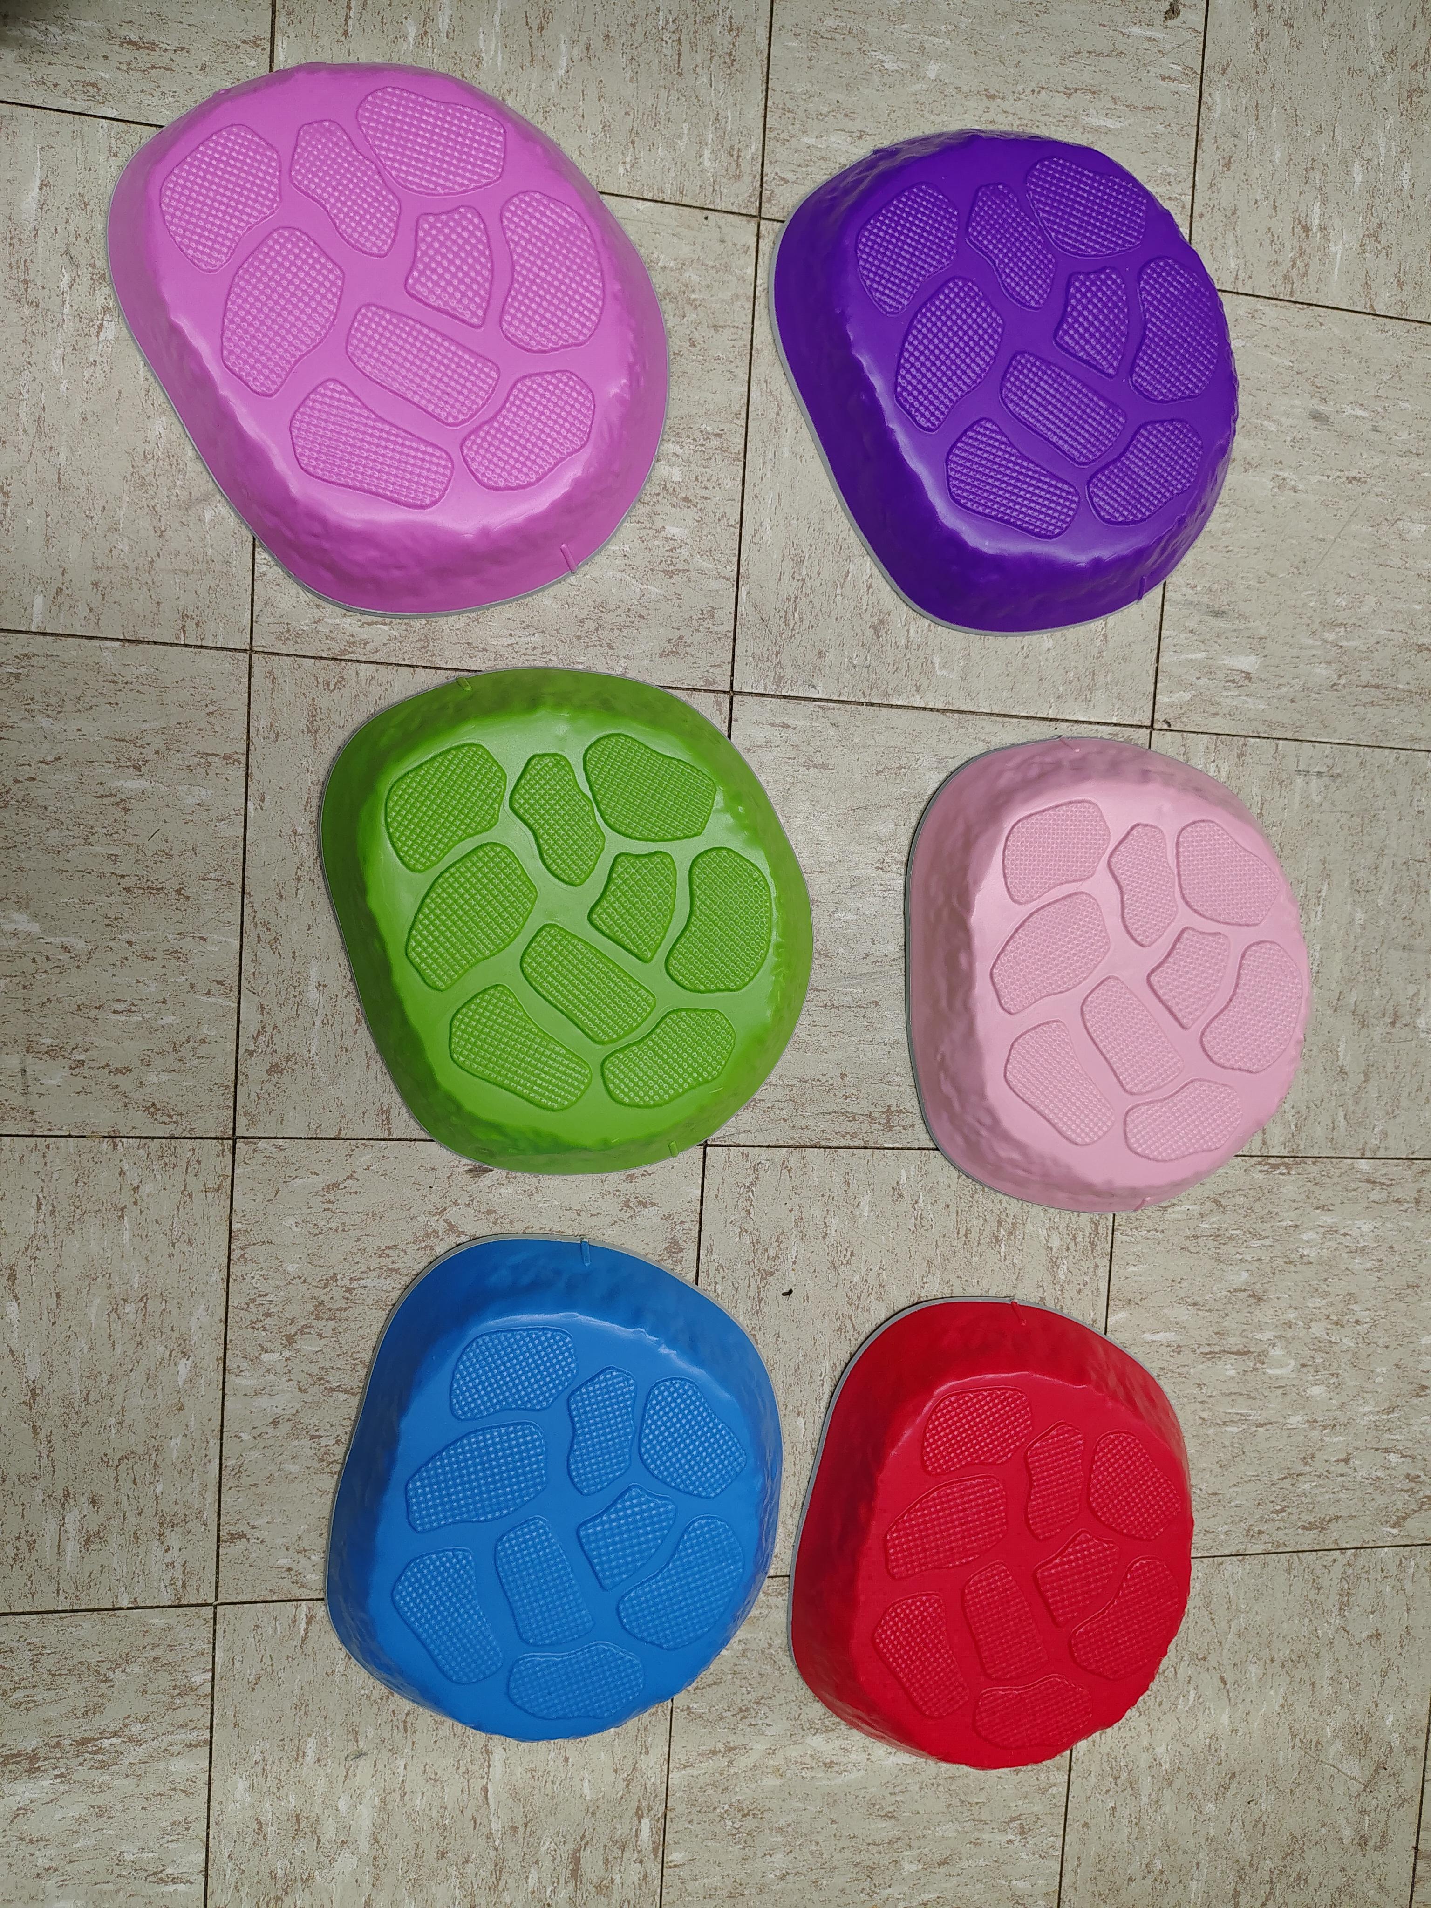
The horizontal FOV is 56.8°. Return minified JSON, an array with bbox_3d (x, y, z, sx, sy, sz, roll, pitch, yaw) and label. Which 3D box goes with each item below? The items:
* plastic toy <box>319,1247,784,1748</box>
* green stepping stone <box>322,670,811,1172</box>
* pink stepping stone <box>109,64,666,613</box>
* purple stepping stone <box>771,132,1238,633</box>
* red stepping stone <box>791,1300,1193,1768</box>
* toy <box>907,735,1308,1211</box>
[{"bbox_3d":[-0.093,0.368,0.869,0.304,0.056,0.342,16,91,-12],"label":"plastic toy"},{"bbox_3d":[-0.081,-0.020,0.842,0.304,0.056,0.342,-15,97,-10],"label":"green stepping stone"},{"bbox_3d":[-0.181,-0.382,0.795,0.304,0.056,0.342,-29,99,-8],"label":"pink stepping stone"},{"bbox_3d":[0.214,-0.389,0.872,0.304,0.056,0.342,-26,99,-8],"label":"purple stepping stone"},{"bbox_3d":[0.213,0.424,0.933,0.304,0.056,0.342,14,91,-12],"label":"red stepping stone"},{"bbox_3d":[0.285,0.019,0.917,0.304,0.056,0.342,-2,95,-11],"label":"toy"}]

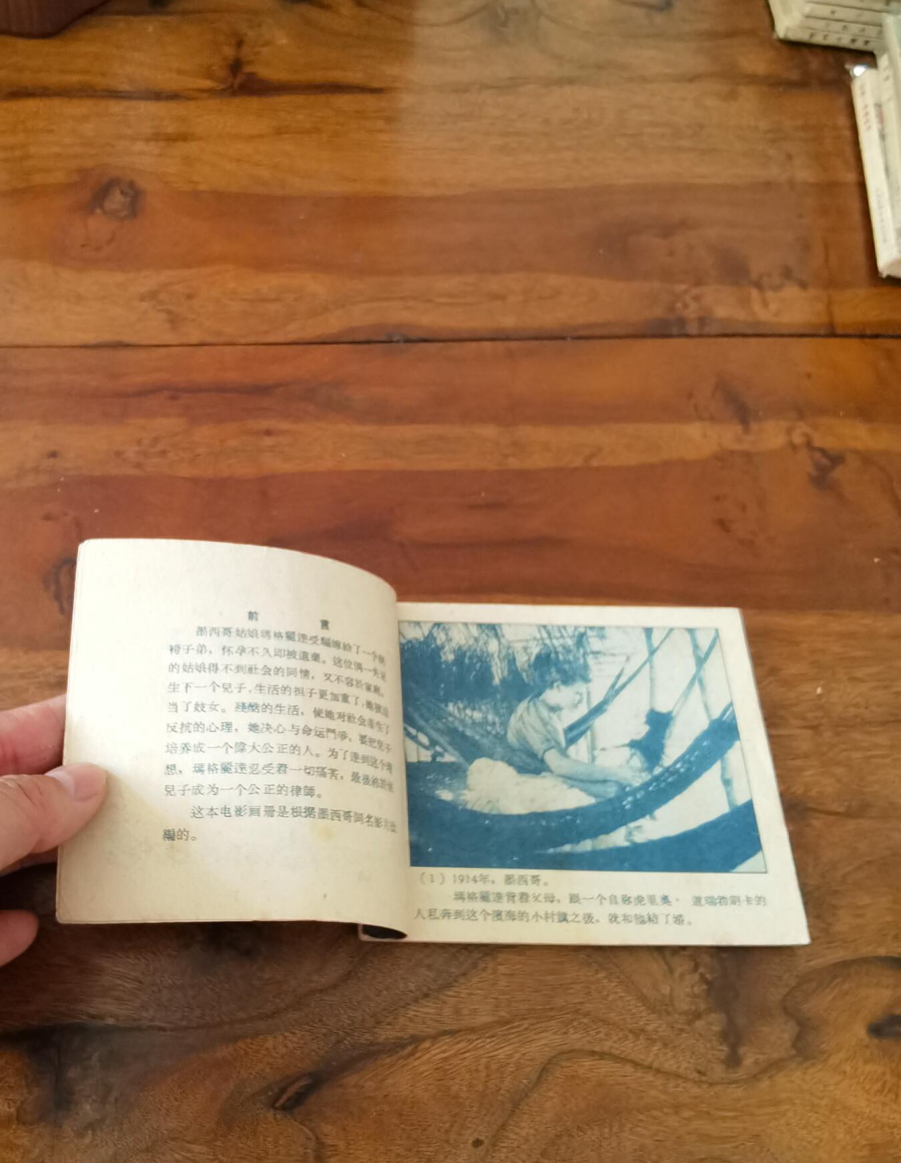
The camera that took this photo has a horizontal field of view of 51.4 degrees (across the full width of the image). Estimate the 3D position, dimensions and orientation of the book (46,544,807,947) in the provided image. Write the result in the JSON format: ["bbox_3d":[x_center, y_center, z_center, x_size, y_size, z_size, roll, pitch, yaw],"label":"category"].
[{"bbox_3d":[-0.002,0.044,0.265,0.202,0.034,0.106,2,58,-5],"label":"book"}]

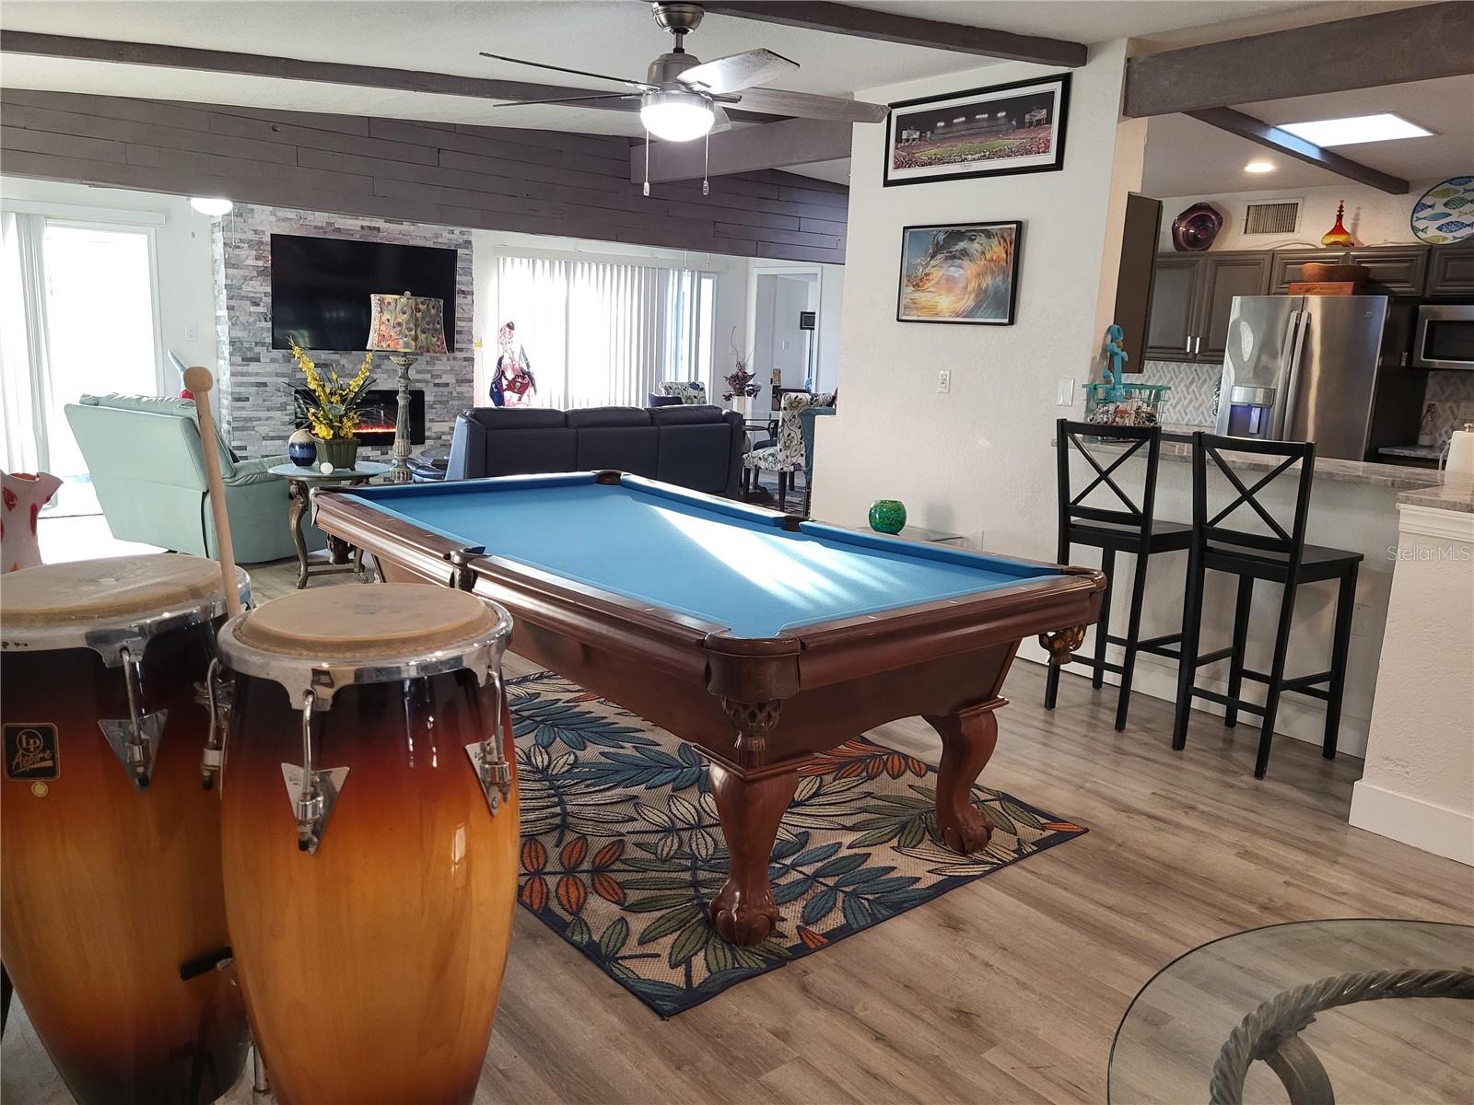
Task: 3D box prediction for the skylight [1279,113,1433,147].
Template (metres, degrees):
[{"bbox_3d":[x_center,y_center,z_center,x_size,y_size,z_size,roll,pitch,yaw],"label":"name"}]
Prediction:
[{"bbox_3d":[3.349,-2.292,5.983,0.630,0.080,0.570,-7,14,-40],"label":"skylight"}]

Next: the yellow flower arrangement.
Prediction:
[{"bbox_3d":[-2.129,-0.854,5.823,0.450,0.540,0.380,-7,14,-39],"label":"yellow flower arrangement"}]

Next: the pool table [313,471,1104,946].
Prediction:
[{"bbox_3d":[-0.278,0.324,3.607,1.385,0.800,2.500,-7,14,-40],"label":"pool table"}]

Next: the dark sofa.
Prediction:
[{"bbox_3d":[-1.109,-0.615,7.753,2.170,0.910,0.980,-7,14,-39],"label":"dark sofa"}]

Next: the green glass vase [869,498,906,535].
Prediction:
[{"bbox_3d":[0.696,-0.165,5.105,0.172,0.160,0.172,2,11,0],"label":"green glass vase"}]

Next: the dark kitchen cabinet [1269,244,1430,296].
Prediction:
[{"bbox_3d":[3.954,-1.783,7.080,0.330,0.300,0.930,-7,14,-40],"label":"dark kitchen cabinet"}]

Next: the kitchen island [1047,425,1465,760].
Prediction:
[{"bbox_3d":[2.047,0.137,4.426,0.560,1.050,1.520,-7,14,-40],"label":"kitchen island"}]

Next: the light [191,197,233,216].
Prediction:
[{"bbox_3d":[-3.368,-2.223,7.100,0.290,0.140,0.290,-7,14,-40],"label":"light"}]

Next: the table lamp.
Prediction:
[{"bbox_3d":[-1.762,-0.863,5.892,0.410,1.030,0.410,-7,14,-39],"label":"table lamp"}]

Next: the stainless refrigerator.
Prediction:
[{"bbox_3d":[3.702,-0.684,7.051,0.900,1.785,0.910,-7,14,-40],"label":"stainless refrigerator"}]

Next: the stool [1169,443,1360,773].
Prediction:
[{"bbox_3d":[1.925,0.169,3.958,0.480,1.156,0.415,-7,14,-40],"label":"stool"}]

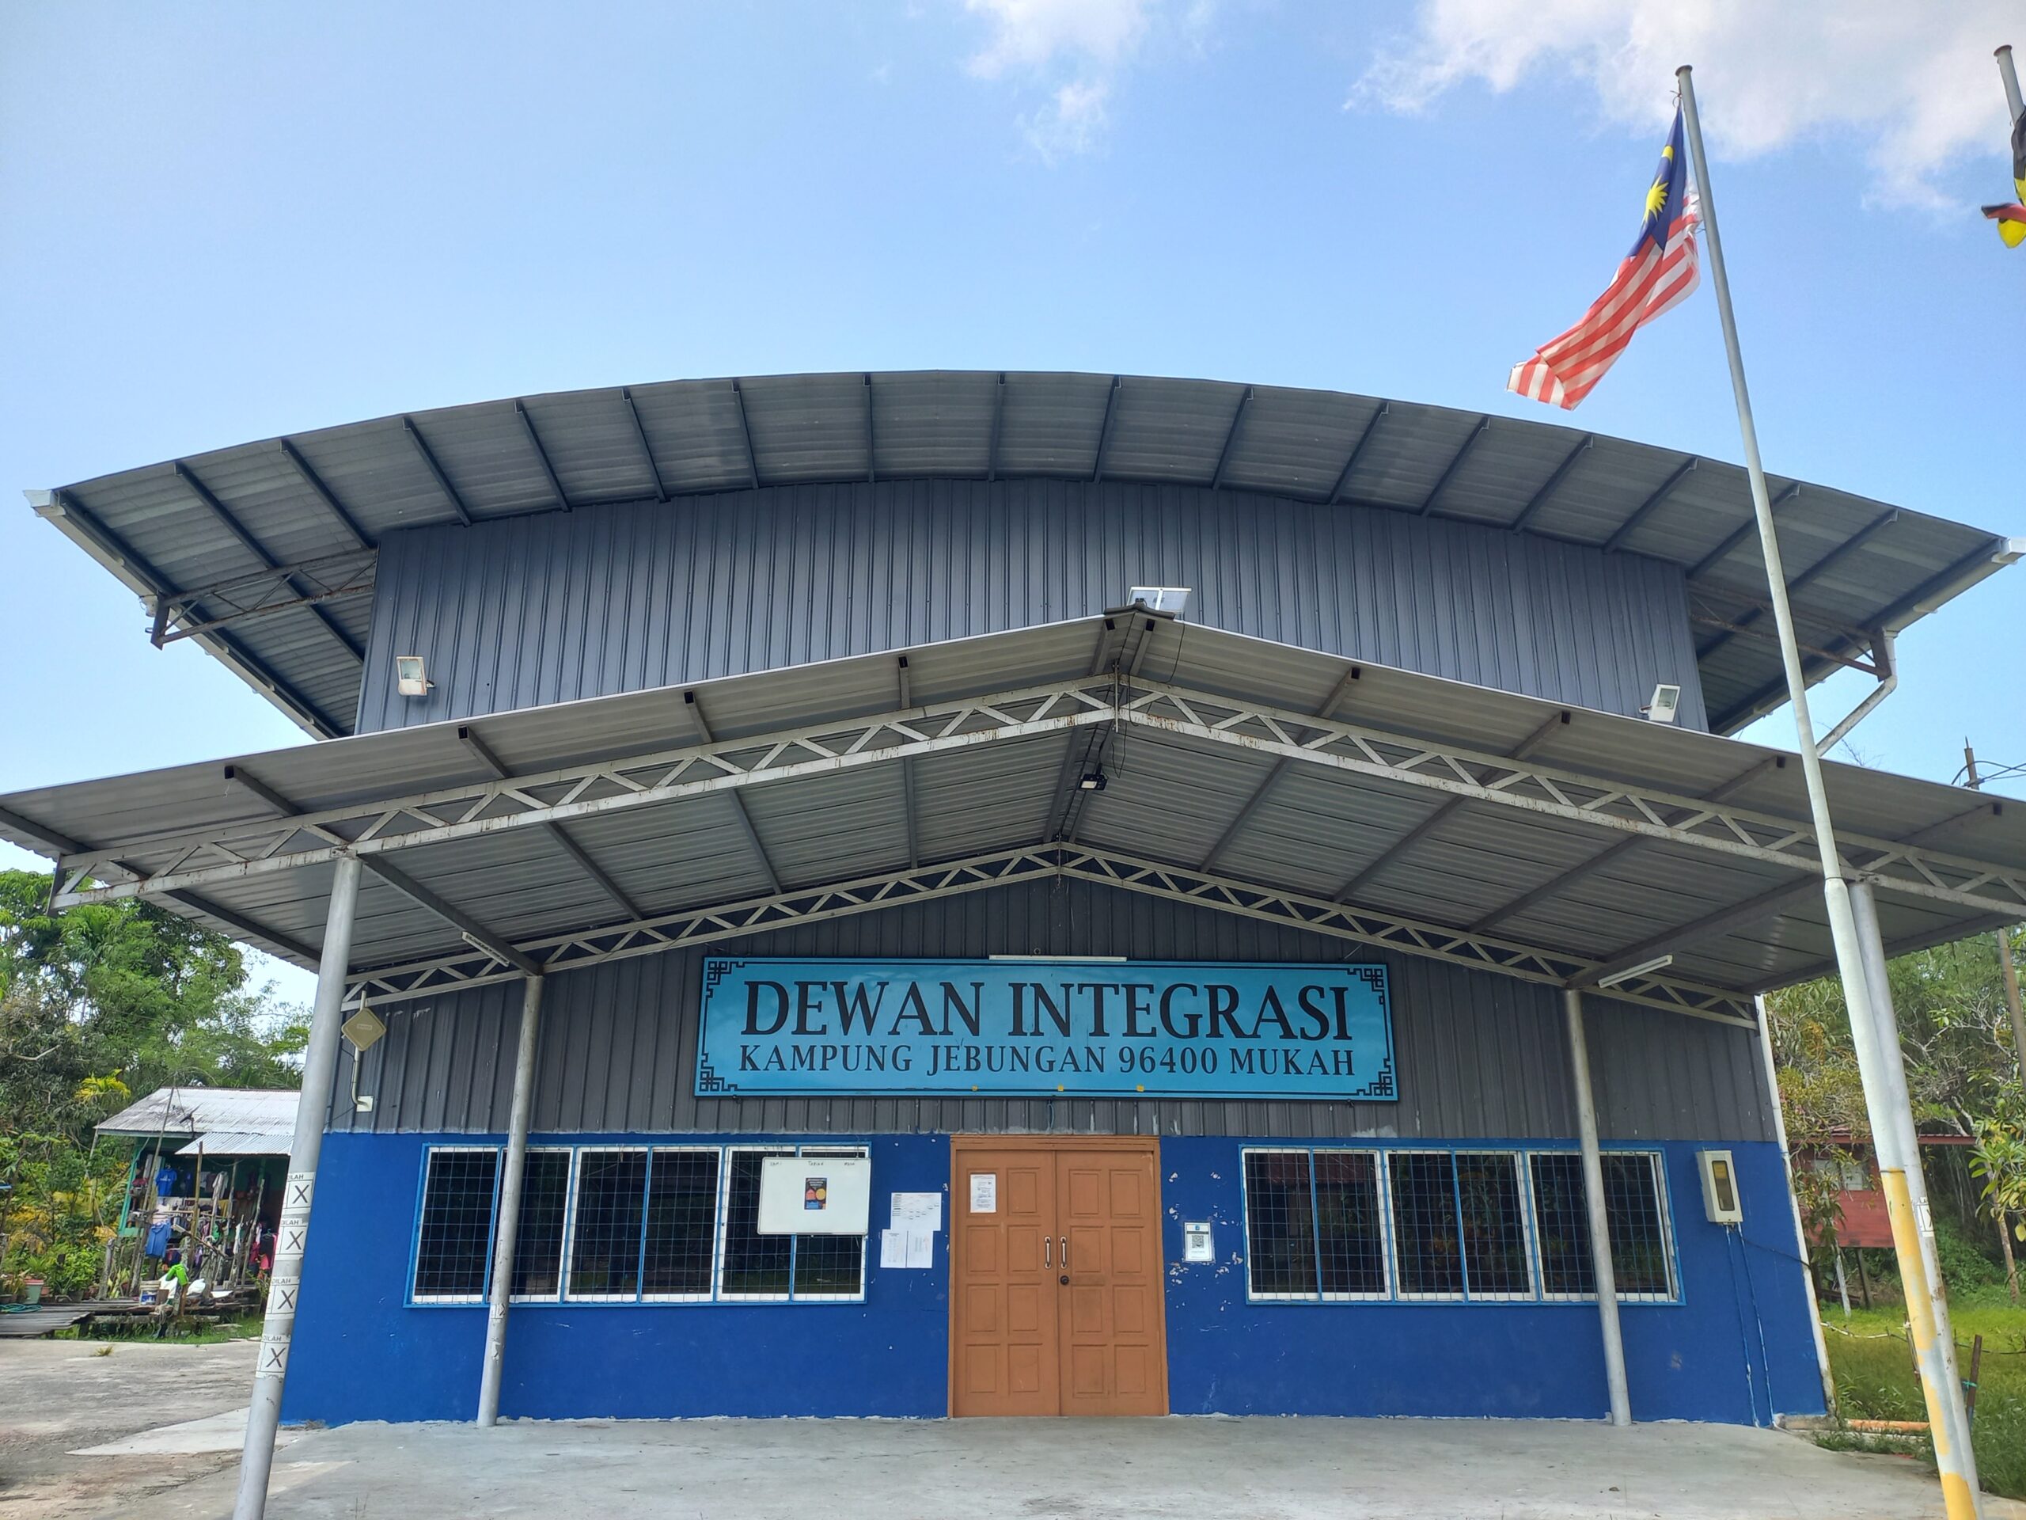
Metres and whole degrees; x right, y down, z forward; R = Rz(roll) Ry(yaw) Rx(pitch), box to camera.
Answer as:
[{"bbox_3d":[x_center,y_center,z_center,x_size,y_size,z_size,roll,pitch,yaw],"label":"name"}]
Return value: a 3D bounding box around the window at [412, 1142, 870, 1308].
[{"bbox_3d":[-3.021,3.792,11.967,3.684,1.278,0.110,1,-18,-2],"label":"window"}]

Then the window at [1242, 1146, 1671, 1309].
[{"bbox_3d":[3.732,3.881,12.184,3.613,1.250,0.110,1,-18,-2],"label":"window"}]

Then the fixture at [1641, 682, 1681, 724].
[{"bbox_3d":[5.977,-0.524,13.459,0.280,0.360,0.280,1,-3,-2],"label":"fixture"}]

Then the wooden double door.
[{"bbox_3d":[0.367,4.193,11.969,1.748,2.169,0.110,1,-18,-2],"label":"wooden double door"}]

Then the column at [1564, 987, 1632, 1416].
[{"bbox_3d":[4.801,3.591,12.024,0.145,3.408,0.145,1,-18,-2],"label":"column"}]

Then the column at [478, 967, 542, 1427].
[{"bbox_3d":[-4.027,3.444,11.751,0.145,3.464,0.145,1,-18,-2],"label":"column"}]

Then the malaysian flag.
[{"bbox_3d":[3.560,-3.016,8.873,0.400,1.350,1.150,16,-24,-40],"label":"malaysian flag"}]

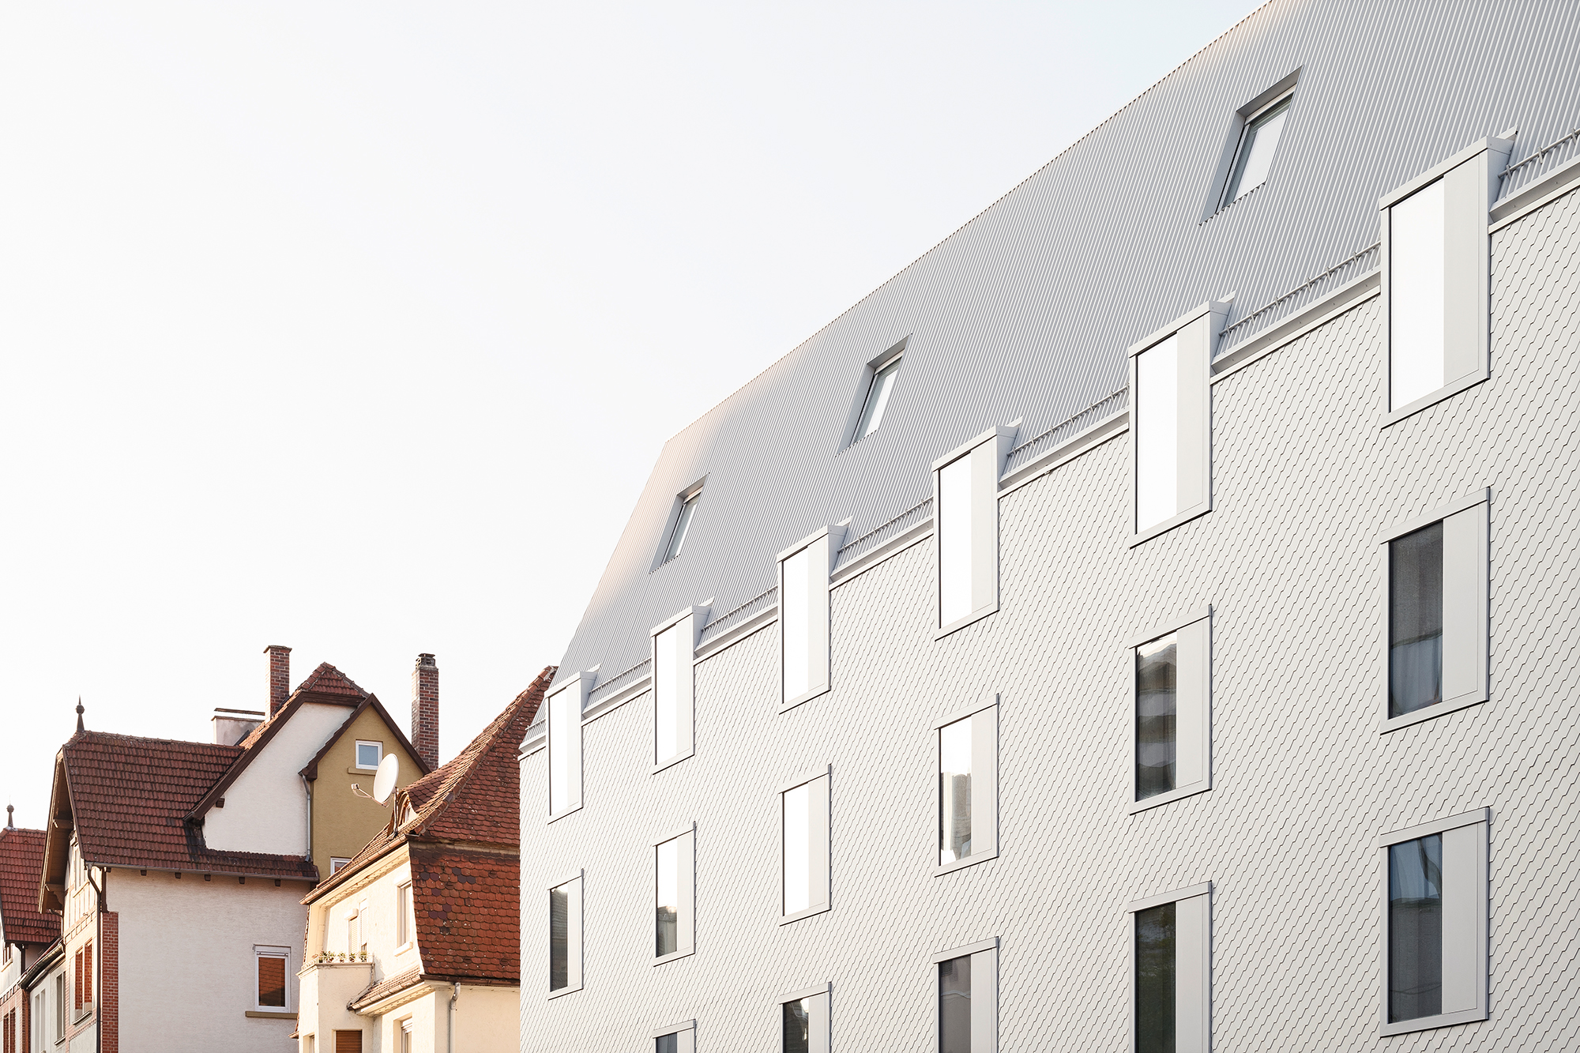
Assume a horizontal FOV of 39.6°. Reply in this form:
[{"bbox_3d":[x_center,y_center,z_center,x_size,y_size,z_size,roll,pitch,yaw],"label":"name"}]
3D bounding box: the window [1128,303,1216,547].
[{"bbox_3d":[4.343,-1.119,24.803,0.200,2.410,1.460,8,-17,-28],"label":"window"}]

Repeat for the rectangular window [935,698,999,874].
[{"bbox_3d":[2.148,3.137,26.319,0.150,1.916,1.292,6,-13,-28],"label":"rectangular window"}]

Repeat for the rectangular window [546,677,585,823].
[{"bbox_3d":[-3.534,3.574,35.100,0.220,2.136,1.261,6,-13,-28],"label":"rectangular window"}]

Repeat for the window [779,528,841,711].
[{"bbox_3d":[0.280,1.374,31.671,0.250,2.410,1.460,8,-17,-28],"label":"window"}]

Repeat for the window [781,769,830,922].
[{"bbox_3d":[0.257,4.481,30.774,0.150,1.950,1.460,8,-17,-28],"label":"window"}]

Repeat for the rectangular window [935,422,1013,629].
[{"bbox_3d":[2.339,0.118,28.216,0.250,2.410,1.460,8,-17,-28],"label":"rectangular window"}]

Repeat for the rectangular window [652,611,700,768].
[{"bbox_3d":[-1.645,2.440,32.201,0.220,2.144,1.289,6,-13,-28],"label":"rectangular window"}]

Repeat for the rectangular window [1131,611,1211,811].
[{"bbox_3d":[4.079,1.983,23.355,0.150,1.920,1.315,6,-13,-28],"label":"rectangular window"}]

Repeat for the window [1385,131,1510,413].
[{"bbox_3d":[6.078,-2.209,20.424,0.300,2.196,1.334,6,-13,-28],"label":"window"}]

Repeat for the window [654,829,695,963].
[{"bbox_3d":[-1.761,5.744,34.151,0.150,1.950,1.460,8,-17,-28],"label":"window"}]

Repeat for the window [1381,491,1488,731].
[{"bbox_3d":[6.013,0.823,20.388,0.150,1.936,1.334,6,-13,-28],"label":"window"}]

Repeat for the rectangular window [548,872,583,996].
[{"bbox_3d":[-3.800,7.007,37.569,0.150,1.950,1.460,8,-17,-28],"label":"rectangular window"}]

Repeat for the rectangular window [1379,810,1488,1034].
[{"bbox_3d":[6.007,3.698,20.392,0.150,1.950,1.460,8,-17,-28],"label":"rectangular window"}]

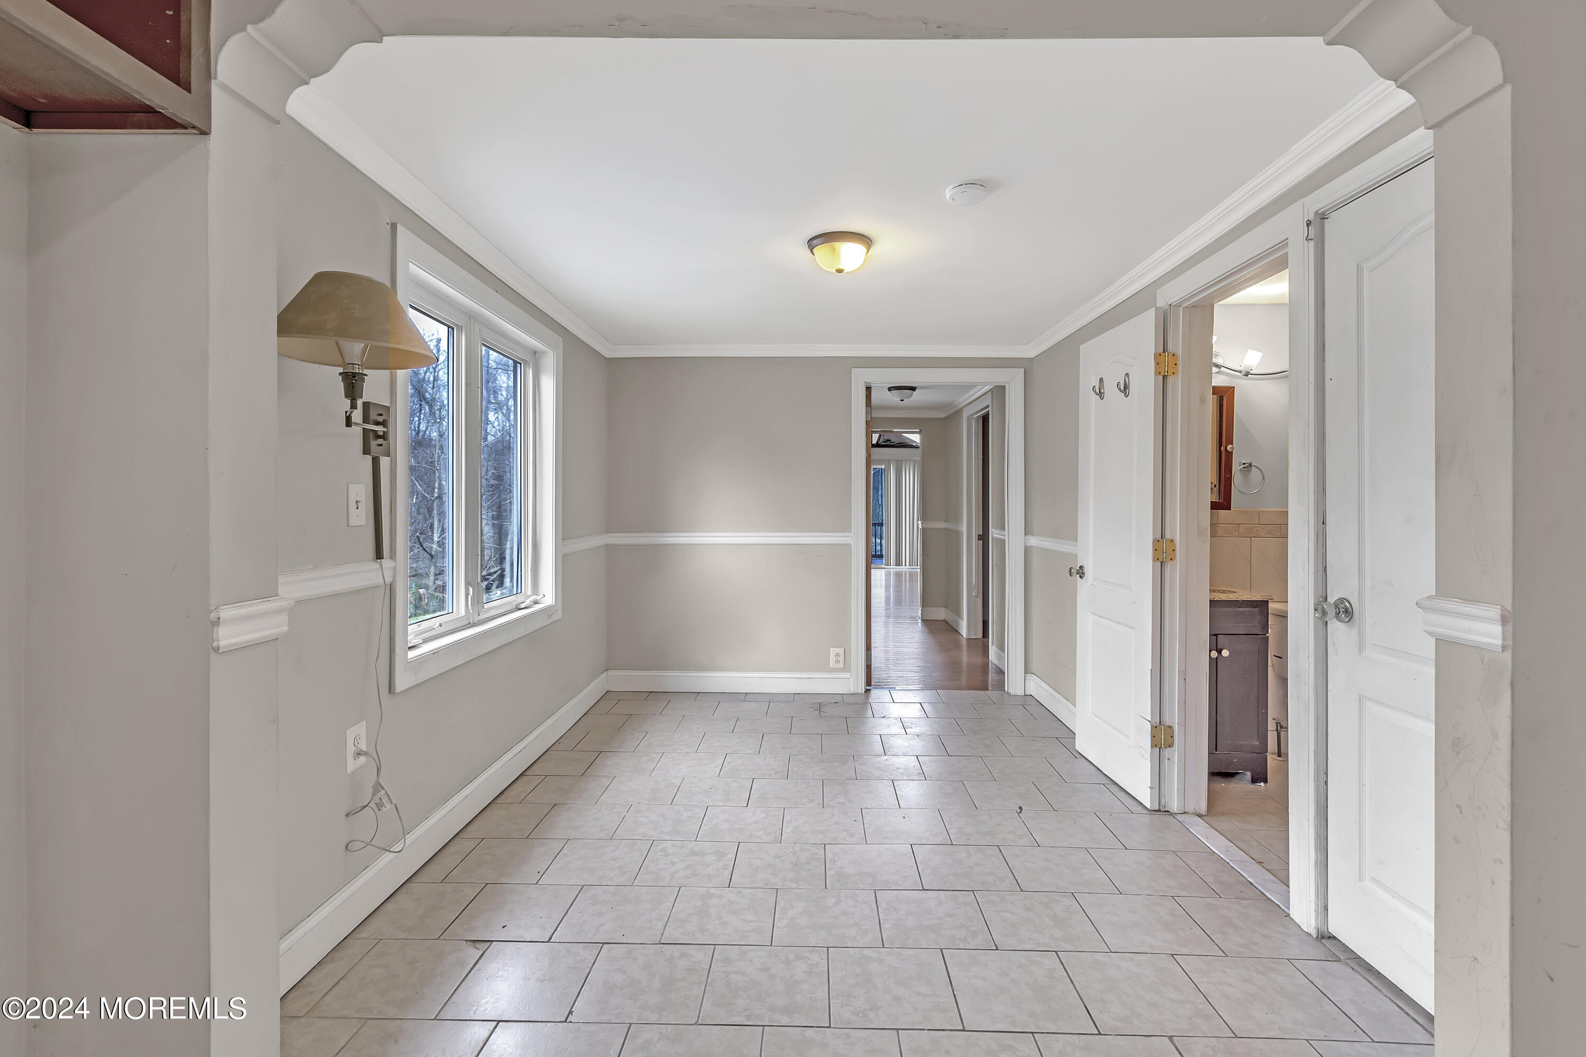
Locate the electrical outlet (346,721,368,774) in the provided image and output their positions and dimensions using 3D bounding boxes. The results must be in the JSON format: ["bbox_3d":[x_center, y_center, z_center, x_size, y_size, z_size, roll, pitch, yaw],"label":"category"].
[{"bbox_3d":[-1.242,0.626,1.887,0.012,0.122,0.078,0,1,1],"label":"electrical outlet"}]

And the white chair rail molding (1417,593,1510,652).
[{"bbox_3d":[1.183,0.168,1.170,0.022,0.081,0.156,0,1,1],"label":"white chair rail molding"}]

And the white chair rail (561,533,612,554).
[{"bbox_3d":[-1.188,0.085,3.860,0.022,0.075,0.780,0,1,1],"label":"white chair rail"}]

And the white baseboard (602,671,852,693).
[{"bbox_3d":[-0.417,0.991,4.265,1.570,0.129,0.018,0,1,1],"label":"white baseboard"}]

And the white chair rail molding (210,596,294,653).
[{"bbox_3d":[-0.948,0.168,1.168,0.022,0.081,0.156,0,1,1],"label":"white chair rail molding"}]

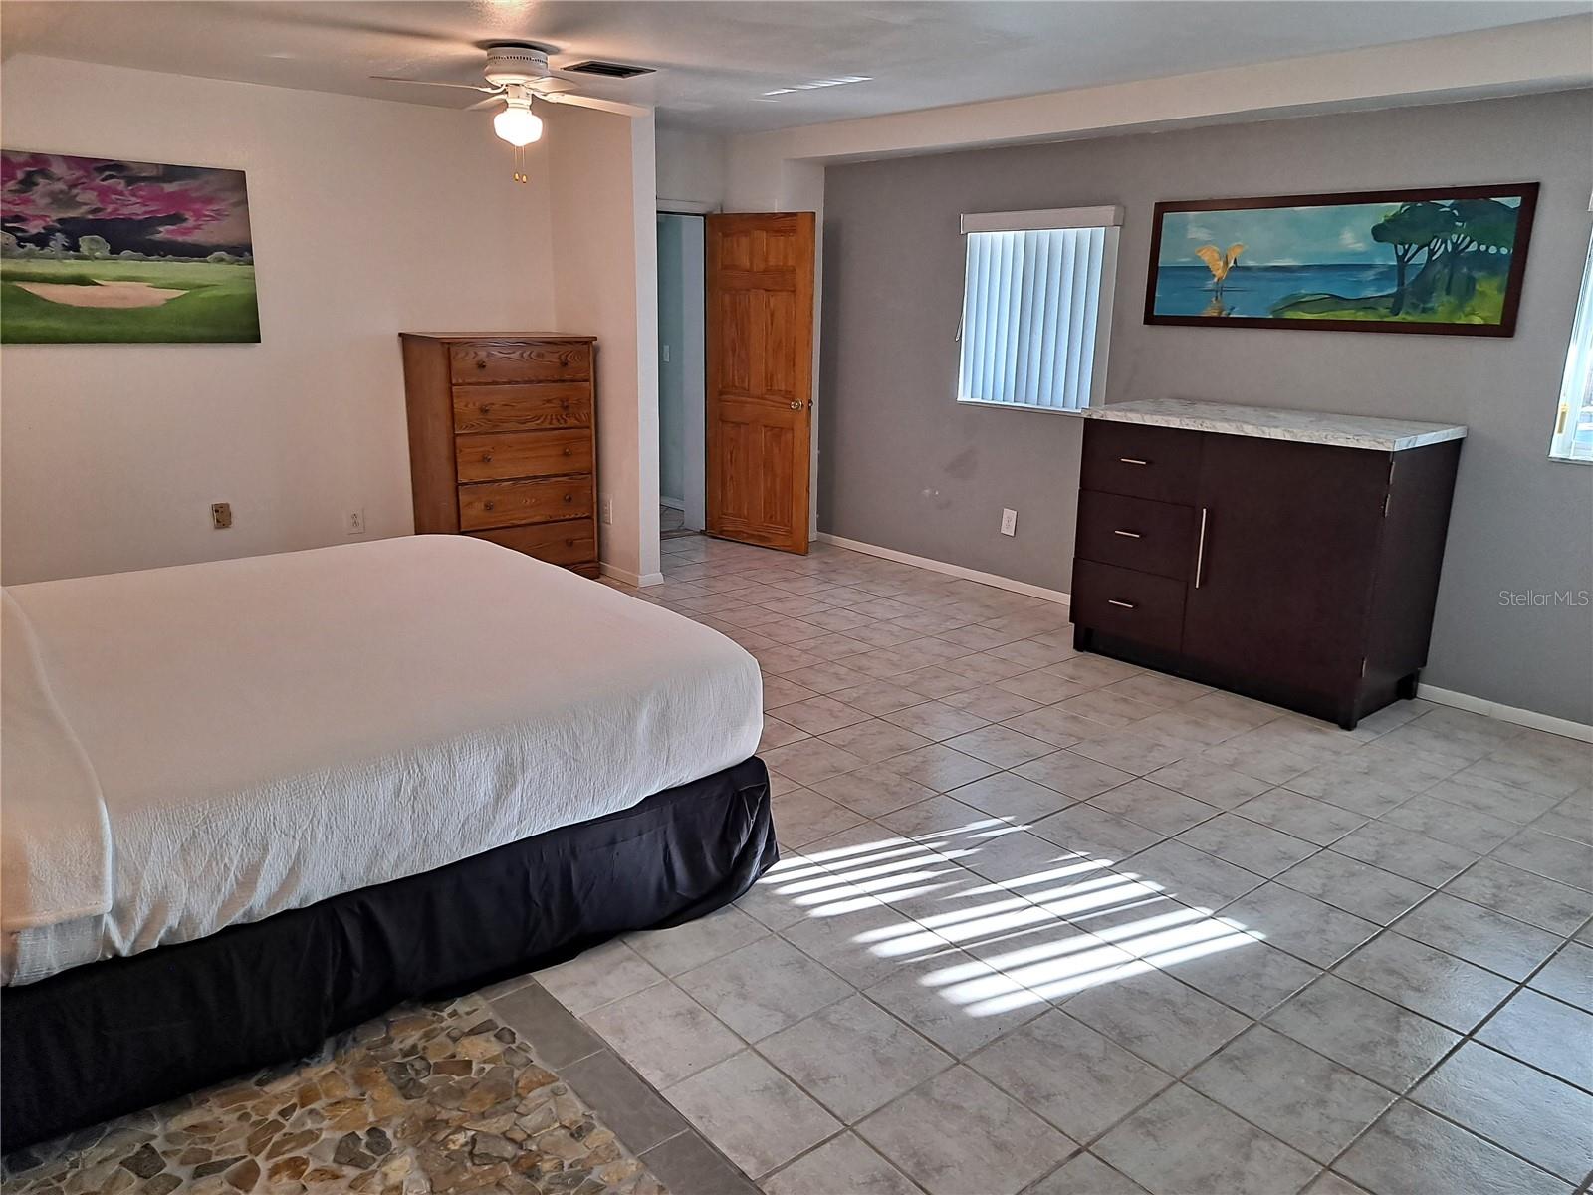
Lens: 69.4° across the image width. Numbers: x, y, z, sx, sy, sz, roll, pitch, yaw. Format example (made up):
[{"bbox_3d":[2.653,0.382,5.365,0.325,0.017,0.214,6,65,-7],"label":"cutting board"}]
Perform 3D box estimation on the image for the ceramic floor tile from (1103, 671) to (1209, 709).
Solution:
[{"bbox_3d":[1.471,0.393,4.717,0.306,0.010,0.306,-11,19,-38],"label":"ceramic floor tile"}]

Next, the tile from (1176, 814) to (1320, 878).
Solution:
[{"bbox_3d":[1.367,0.749,3.482,0.312,0.010,0.312,-11,19,-38],"label":"tile"}]

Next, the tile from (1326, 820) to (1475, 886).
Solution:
[{"bbox_3d":[1.812,0.766,3.431,0.314,0.010,0.314,-11,19,-38],"label":"tile"}]

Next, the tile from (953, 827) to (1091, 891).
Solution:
[{"bbox_3d":[0.650,0.758,3.235,0.305,0.010,0.305,-11,19,-39],"label":"tile"}]

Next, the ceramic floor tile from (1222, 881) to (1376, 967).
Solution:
[{"bbox_3d":[1.279,0.836,2.939,0.305,0.010,0.305,-11,19,-38],"label":"ceramic floor tile"}]

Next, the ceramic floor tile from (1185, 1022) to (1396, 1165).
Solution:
[{"bbox_3d":[0.998,0.994,2.323,0.305,0.010,0.305,-11,19,-38],"label":"ceramic floor tile"}]

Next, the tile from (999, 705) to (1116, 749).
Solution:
[{"bbox_3d":[0.999,0.498,4.398,0.312,0.010,0.312,-11,19,-38],"label":"tile"}]

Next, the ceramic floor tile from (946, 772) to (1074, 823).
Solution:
[{"bbox_3d":[0.703,0.658,3.744,0.314,0.010,0.314,-11,19,-38],"label":"ceramic floor tile"}]

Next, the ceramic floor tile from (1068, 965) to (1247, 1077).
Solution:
[{"bbox_3d":[0.828,0.961,2.645,0.312,0.010,0.312,-11,19,-38],"label":"ceramic floor tile"}]

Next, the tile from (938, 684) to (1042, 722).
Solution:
[{"bbox_3d":[0.787,0.428,4.619,0.314,0.010,0.314,-11,19,-38],"label":"tile"}]

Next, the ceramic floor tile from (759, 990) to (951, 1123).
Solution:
[{"bbox_3d":[0.122,0.957,2.398,0.305,0.010,0.305,-11,19,-38],"label":"ceramic floor tile"}]

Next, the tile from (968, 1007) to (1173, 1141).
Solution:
[{"bbox_3d":[0.580,1.010,2.445,0.312,0.010,0.312,-11,19,-38],"label":"tile"}]

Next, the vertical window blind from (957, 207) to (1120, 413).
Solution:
[{"bbox_3d":[1.214,-1.488,5.986,0.100,0.989,0.963,-11,19,-38],"label":"vertical window blind"}]

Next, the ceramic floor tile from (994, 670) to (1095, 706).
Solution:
[{"bbox_3d":[1.021,0.376,4.743,0.306,0.010,0.306,-11,19,-38],"label":"ceramic floor tile"}]

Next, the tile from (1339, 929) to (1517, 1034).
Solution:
[{"bbox_3d":[1.491,0.908,2.736,0.305,0.010,0.305,-11,19,-39],"label":"tile"}]

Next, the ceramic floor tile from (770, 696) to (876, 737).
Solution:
[{"bbox_3d":[0.088,0.456,4.457,0.314,0.010,0.314,-11,19,-38],"label":"ceramic floor tile"}]

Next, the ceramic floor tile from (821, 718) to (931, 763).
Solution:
[{"bbox_3d":[0.287,0.511,4.092,0.305,0.010,0.305,-11,19,-38],"label":"ceramic floor tile"}]

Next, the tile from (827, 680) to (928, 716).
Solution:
[{"bbox_3d":[0.331,0.404,4.585,0.306,0.010,0.306,-11,19,-38],"label":"tile"}]

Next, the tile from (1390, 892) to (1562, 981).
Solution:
[{"bbox_3d":[1.716,0.855,2.901,0.305,0.010,0.305,-11,19,-38],"label":"tile"}]

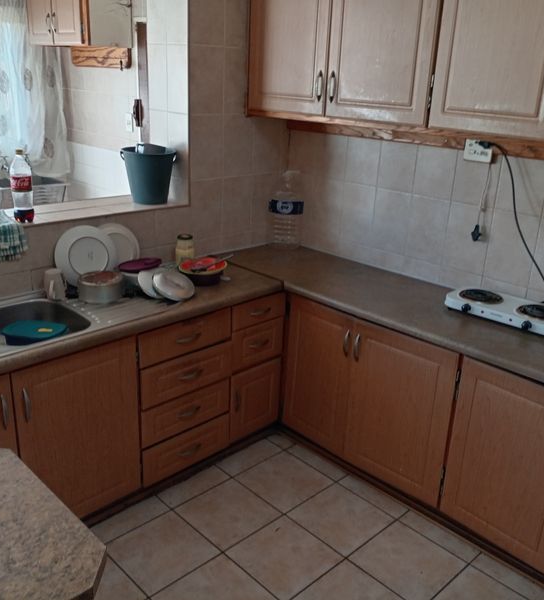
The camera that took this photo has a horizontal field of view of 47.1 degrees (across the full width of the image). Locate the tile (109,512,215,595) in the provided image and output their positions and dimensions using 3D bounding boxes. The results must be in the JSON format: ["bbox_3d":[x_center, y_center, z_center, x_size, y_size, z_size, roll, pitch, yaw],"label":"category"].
[{"bbox_3d":[-0.425,0.974,2.416,0.331,0.010,0.331,-16,27,-42],"label":"tile"}]

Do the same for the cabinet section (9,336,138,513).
[{"bbox_3d":[-0.885,0.453,2.521,0.480,0.700,0.500,-17,27,-42],"label":"cabinet section"}]

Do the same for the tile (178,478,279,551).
[{"bbox_3d":[-0.183,0.902,2.639,0.331,0.010,0.331,-16,27,-42],"label":"tile"}]

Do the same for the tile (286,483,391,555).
[{"bbox_3d":[0.293,0.922,2.638,0.331,0.010,0.331,-16,27,-42],"label":"tile"}]

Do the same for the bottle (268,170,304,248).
[{"bbox_3d":[0.074,-0.491,3.413,0.193,0.413,0.193,2,20,0],"label":"bottle"}]

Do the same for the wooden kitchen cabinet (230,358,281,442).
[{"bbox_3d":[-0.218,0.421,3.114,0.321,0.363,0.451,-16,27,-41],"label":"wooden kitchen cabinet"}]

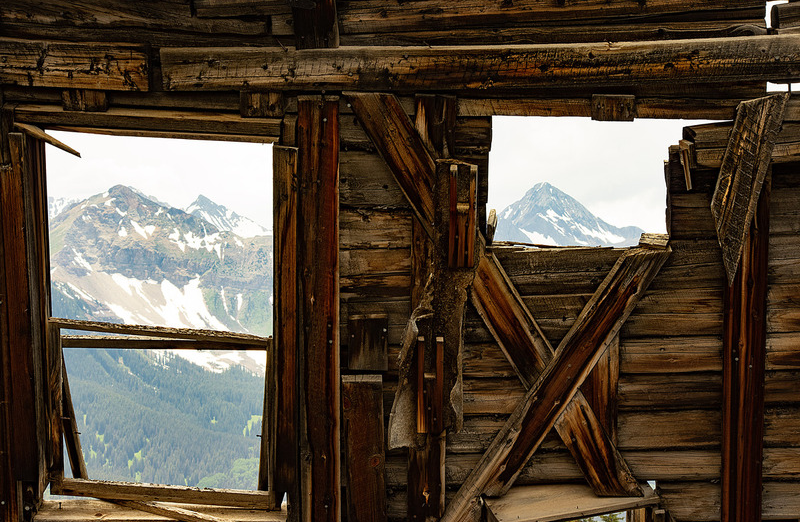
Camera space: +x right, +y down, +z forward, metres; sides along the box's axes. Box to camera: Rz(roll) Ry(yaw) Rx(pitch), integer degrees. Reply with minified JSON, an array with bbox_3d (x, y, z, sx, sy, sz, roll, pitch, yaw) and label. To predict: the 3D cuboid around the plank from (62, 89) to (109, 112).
[{"bbox_3d":[-1.144,-0.583,8.469,0.165,0.085,0.050,0,5,2],"label":"plank"}]

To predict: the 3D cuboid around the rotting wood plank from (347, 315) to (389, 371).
[{"bbox_3d":[-0.115,0.300,8.468,0.143,0.192,0.030,0,5,2],"label":"rotting wood plank"}]

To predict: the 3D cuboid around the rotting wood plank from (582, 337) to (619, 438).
[{"bbox_3d":[0.772,0.493,9.016,0.147,0.445,0.045,1,7,0],"label":"rotting wood plank"}]

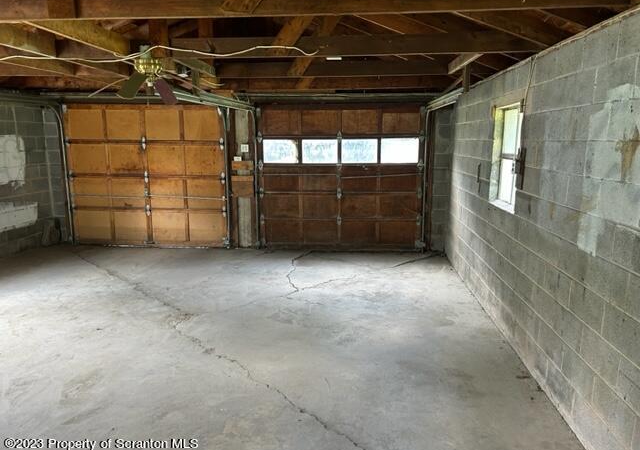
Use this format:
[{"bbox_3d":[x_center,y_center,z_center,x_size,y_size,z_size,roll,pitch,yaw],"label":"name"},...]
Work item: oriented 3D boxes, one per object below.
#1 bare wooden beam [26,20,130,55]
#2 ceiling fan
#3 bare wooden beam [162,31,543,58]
[{"bbox_3d":[-1.569,-1.293,3.152,0.045,0.185,1.200,1,10,5],"label":"bare wooden beam"},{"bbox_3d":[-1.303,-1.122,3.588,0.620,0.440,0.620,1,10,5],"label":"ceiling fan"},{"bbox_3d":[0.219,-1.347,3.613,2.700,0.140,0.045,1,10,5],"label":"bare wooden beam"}]

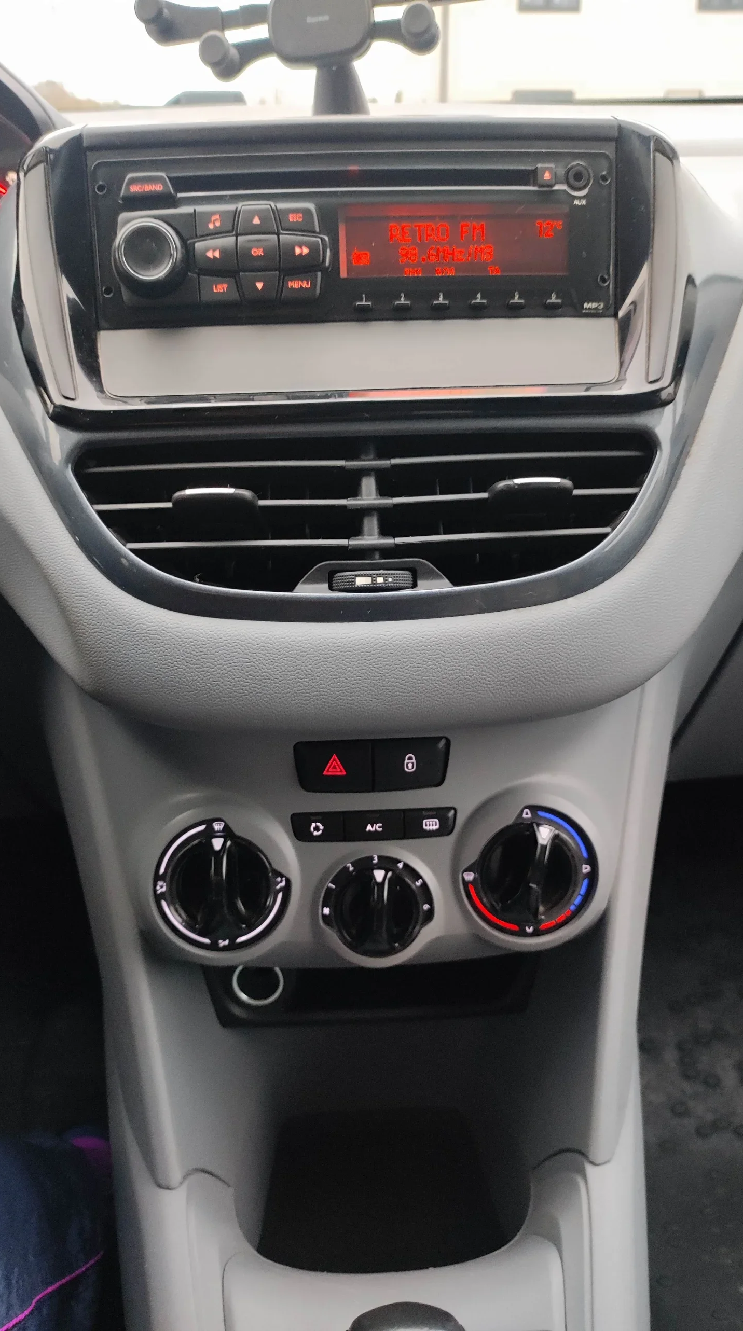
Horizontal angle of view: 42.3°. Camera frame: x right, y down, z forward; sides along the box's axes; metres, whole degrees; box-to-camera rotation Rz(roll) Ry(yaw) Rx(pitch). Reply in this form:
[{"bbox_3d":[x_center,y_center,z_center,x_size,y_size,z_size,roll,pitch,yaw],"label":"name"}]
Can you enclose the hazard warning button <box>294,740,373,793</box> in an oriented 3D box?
[{"bbox_3d":[-0.016,0.042,0.403,0.032,0.021,0.010,-2,6,-1],"label":"hazard warning button"}]

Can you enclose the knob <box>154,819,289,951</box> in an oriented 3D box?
[{"bbox_3d":[-0.063,0.093,0.396,0.054,0.055,0.022,-2,6,-1],"label":"knob"}]

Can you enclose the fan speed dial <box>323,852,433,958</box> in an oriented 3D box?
[{"bbox_3d":[0.003,0.103,0.398,0.046,0.043,0.022,-2,6,-1],"label":"fan speed dial"}]

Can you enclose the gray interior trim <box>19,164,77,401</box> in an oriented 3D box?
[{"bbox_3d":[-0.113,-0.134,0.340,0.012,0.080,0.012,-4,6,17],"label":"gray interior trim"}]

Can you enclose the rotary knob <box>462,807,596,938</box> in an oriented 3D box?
[{"bbox_3d":[0.067,0.089,0.399,0.056,0.055,0.022,-2,6,-1],"label":"rotary knob"}]

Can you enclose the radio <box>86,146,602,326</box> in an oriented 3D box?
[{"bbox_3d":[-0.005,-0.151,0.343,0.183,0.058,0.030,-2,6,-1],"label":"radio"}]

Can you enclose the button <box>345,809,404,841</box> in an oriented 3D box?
[{"bbox_3d":[0.001,0.067,0.407,0.025,0.012,0.008,-2,6,-1],"label":"button"}]

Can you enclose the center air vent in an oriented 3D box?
[{"bbox_3d":[-0.001,-0.057,0.359,0.208,0.053,0.040,-2,6,-1],"label":"center air vent"}]

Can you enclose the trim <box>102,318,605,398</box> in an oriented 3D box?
[{"bbox_3d":[-0.004,-0.109,0.344,0.185,0.023,0.008,-2,6,-1],"label":"trim"}]

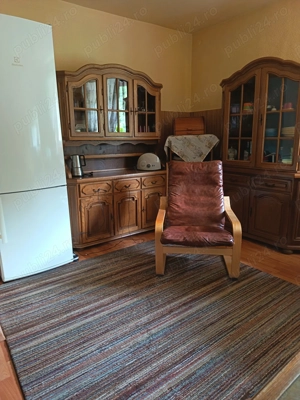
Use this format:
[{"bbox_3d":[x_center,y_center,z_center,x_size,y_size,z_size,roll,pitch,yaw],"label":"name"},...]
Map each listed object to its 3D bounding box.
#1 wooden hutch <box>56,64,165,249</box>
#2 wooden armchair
[{"bbox_3d":[-0.394,-0.542,3.311,1.240,1.930,0.480,-10,16,-35],"label":"wooden hutch"},{"bbox_3d":[0.442,0.119,2.661,0.705,0.915,0.820,1,13,6],"label":"wooden armchair"}]

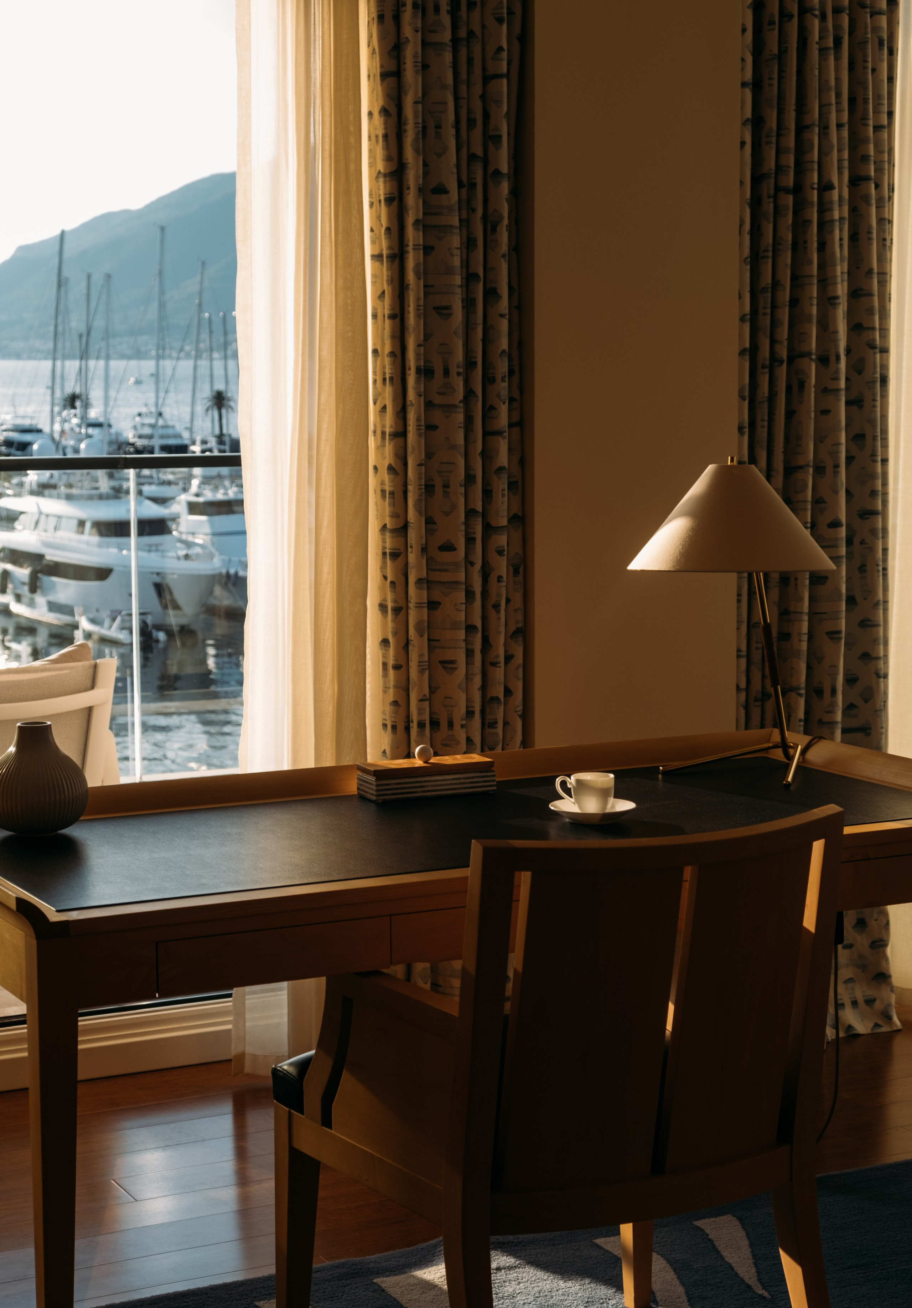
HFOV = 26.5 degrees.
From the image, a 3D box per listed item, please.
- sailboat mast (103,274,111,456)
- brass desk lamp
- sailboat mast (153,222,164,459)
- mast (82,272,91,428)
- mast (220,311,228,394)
[{"bbox_3d":[-31.266,-24.532,173.293,0.300,18.570,0.300,3,9,0],"label":"sailboat mast"},{"bbox_3d":[0.495,-0.057,3.314,0.346,0.561,0.466,6,11,33],"label":"brass desk lamp"},{"bbox_3d":[-26.479,-26.831,172.931,0.300,22.267,0.300,3,9,0],"label":"sailboat mast"},{"bbox_3d":[-37.614,-29.932,197.751,0.300,17.378,0.300,3,9,0],"label":"mast"},{"bbox_3d":[-29.422,-35.651,247.467,0.300,15.673,0.300,-1,9,0],"label":"mast"}]

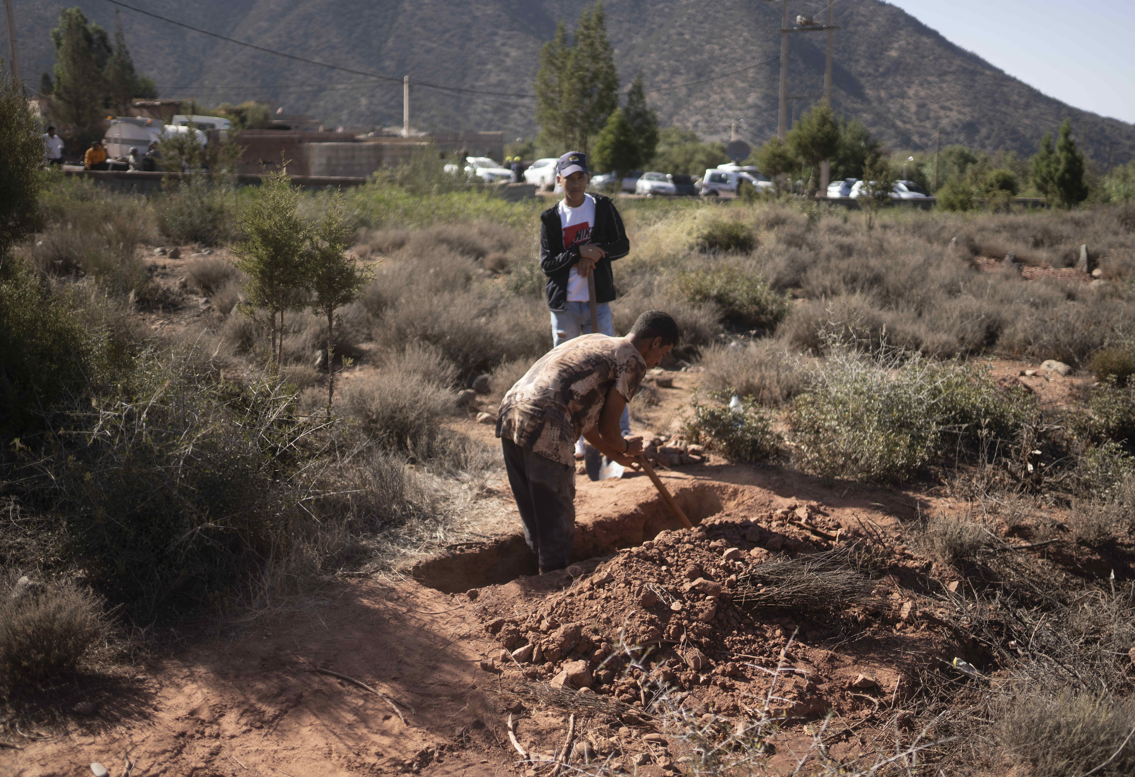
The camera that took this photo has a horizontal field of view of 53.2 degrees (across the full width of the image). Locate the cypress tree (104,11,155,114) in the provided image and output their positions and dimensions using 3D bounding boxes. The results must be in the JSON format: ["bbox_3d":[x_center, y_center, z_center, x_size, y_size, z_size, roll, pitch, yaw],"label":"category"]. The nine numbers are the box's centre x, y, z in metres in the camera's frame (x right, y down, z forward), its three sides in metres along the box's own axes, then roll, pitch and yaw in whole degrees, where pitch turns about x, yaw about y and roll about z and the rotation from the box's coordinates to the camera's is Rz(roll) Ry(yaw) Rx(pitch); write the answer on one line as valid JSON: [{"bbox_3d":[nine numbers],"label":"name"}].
[{"bbox_3d":[-20.137,-13.315,51.310,2.500,7.199,2.500,0,11,0],"label":"cypress tree"}]

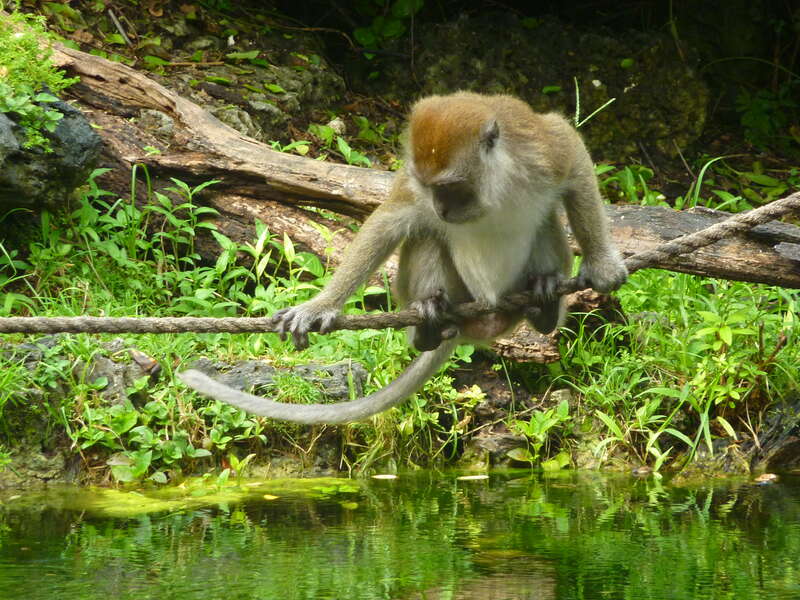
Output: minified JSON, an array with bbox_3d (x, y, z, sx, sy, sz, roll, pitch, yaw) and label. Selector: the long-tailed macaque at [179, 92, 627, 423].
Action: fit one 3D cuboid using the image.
[{"bbox_3d":[0.003,-0.058,9.400,0.590,0.430,0.340,1,7,7],"label":"long-tailed macaque"}]

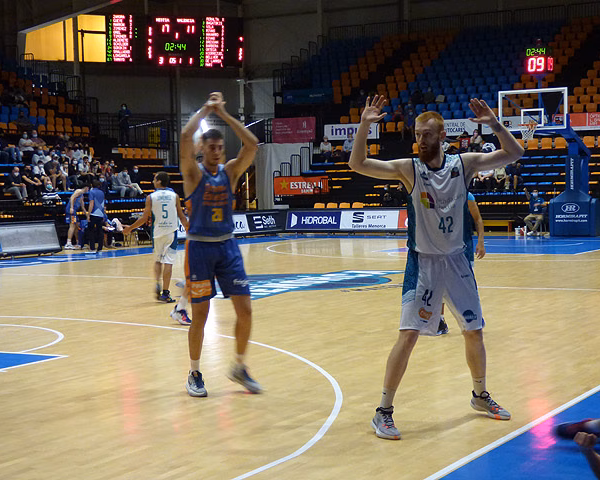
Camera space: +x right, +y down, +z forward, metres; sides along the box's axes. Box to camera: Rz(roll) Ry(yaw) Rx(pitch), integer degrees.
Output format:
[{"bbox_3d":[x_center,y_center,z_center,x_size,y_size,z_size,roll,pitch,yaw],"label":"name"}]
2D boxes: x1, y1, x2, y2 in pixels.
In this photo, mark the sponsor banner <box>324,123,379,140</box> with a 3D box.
[{"bbox_3d":[2.091,-4.363,46.839,2.450,0.660,0.050,0,3,27],"label":"sponsor banner"}]

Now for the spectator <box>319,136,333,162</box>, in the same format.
[{"bbox_3d":[1.024,-3.621,46.756,0.500,1.050,0.650,0,3,22],"label":"spectator"}]

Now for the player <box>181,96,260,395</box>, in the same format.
[{"bbox_3d":[-0.631,0.032,9.250,0.630,2.370,0.480,-2,3,-24],"label":"player"}]

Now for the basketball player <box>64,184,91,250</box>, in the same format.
[{"bbox_3d":[-6.208,-0.675,32.500,0.650,1.860,0.550,-2,3,-12],"label":"basketball player"}]

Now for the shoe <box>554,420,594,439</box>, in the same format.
[{"bbox_3d":[1.678,1.143,7.080,0.290,0.110,0.115,-1,3,6],"label":"shoe"}]

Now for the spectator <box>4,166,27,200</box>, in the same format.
[{"bbox_3d":[-8.851,-1.745,36.300,0.620,1.100,0.500,0,3,30],"label":"spectator"}]

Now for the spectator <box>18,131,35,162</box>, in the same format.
[{"bbox_3d":[-9.243,-3.098,39.871,0.750,1.220,0.540,1,3,42],"label":"spectator"}]

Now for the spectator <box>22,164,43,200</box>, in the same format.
[{"bbox_3d":[-8.112,-1.744,35.321,0.650,1.080,0.520,1,3,38],"label":"spectator"}]

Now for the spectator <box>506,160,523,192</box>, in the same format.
[{"bbox_3d":[7.296,-2.184,39.617,0.550,1.030,0.650,0,3,27],"label":"spectator"}]

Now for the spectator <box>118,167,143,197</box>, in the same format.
[{"bbox_3d":[-5.692,-1.960,39.700,0.650,1.120,0.520,0,3,30],"label":"spectator"}]

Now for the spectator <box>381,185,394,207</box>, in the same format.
[{"bbox_3d":[2.953,-1.310,40.129,0.520,1.200,0.720,0,3,32],"label":"spectator"}]

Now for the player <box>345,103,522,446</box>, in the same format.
[{"bbox_3d":[0.891,0.152,7.527,1.150,2.110,0.640,-2,3,-20],"label":"player"}]

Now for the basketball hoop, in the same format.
[{"bbox_3d":[5.983,-2.833,30.500,0.470,0.460,0.560,0,3,30],"label":"basketball hoop"}]

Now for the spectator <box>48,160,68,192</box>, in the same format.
[{"bbox_3d":[-7.752,-2.098,37.314,0.680,1.090,0.560,1,4,44],"label":"spectator"}]

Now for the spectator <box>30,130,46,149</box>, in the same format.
[{"bbox_3d":[-9.041,-3.165,40.220,0.750,1.240,0.560,1,3,42],"label":"spectator"}]

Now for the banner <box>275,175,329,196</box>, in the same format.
[{"bbox_3d":[0.055,-1.944,42.331,2.200,0.660,0.060,0,3,30],"label":"banner"}]

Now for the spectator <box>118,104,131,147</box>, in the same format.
[{"bbox_3d":[-7.232,-4.747,48.000,0.520,1.730,0.360,-2,3,-12],"label":"spectator"}]

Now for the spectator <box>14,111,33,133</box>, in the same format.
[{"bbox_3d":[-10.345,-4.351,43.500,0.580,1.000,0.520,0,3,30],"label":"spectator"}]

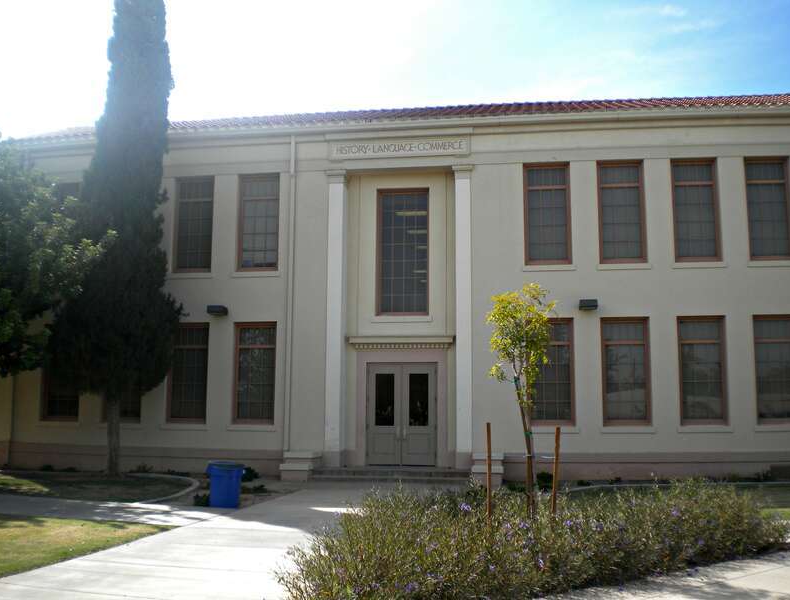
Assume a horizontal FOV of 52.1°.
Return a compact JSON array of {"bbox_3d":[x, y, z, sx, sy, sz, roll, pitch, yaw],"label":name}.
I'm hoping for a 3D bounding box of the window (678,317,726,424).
[{"bbox_3d":[6.838,1.582,17.994,1.029,2.424,0.150,-1,-7,7],"label":"window"}]

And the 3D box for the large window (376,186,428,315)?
[{"bbox_3d":[0.205,-1.166,19.804,1.286,3.153,0.150,-1,-7,7],"label":"large window"}]

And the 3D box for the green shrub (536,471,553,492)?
[{"bbox_3d":[2.936,3.534,15.861,0.357,0.374,0.400,-1,-7,7],"label":"green shrub"}]

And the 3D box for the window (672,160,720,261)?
[{"bbox_3d":[6.838,-2.036,18.445,1.029,2.406,0.150,-1,-7,7],"label":"window"}]

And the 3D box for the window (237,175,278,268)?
[{"bbox_3d":[-3.203,-1.815,19.145,1.031,2.355,0.180,-1,-7,8],"label":"window"}]

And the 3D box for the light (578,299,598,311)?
[{"bbox_3d":[4.210,0.114,17.569,0.400,0.210,0.270,-1,-7,8],"label":"light"}]

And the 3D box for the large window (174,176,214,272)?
[{"bbox_3d":[-4.950,-1.848,19.947,1.029,2.406,0.150,-1,-7,7],"label":"large window"}]

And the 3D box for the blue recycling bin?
[{"bbox_3d":[-2.830,3.107,13.510,0.630,0.720,0.630,-1,-7,8],"label":"blue recycling bin"}]

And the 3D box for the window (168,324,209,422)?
[{"bbox_3d":[-4.806,1.717,18.932,1.031,2.365,0.180,-1,-7,8],"label":"window"}]

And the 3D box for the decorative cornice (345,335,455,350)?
[{"bbox_3d":[0.149,1.045,19.343,2.559,0.323,0.270,-1,-7,7],"label":"decorative cornice"}]

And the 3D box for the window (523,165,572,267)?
[{"bbox_3d":[3.574,-1.984,18.861,1.029,2.406,0.150,-1,-7,7],"label":"window"}]

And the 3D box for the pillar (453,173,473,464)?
[{"bbox_3d":[1.565,0.338,18.212,0.440,6.896,0.450,-1,-7,8],"label":"pillar"}]

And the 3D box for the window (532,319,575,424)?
[{"bbox_3d":[3.574,1.634,18.410,1.029,2.424,0.150,-1,-7,7],"label":"window"}]

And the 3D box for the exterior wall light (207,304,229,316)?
[{"bbox_3d":[-4.105,0.249,18.760,0.400,0.210,0.270,-1,-7,8],"label":"exterior wall light"}]

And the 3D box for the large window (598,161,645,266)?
[{"bbox_3d":[5.206,-2.010,18.653,1.029,2.406,0.150,-1,-7,7],"label":"large window"}]

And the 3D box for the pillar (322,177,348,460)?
[{"bbox_3d":[-1.389,0.408,19.271,0.490,7.023,0.480,-1,-7,7],"label":"pillar"}]

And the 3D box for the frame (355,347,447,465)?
[{"bbox_3d":[0.191,2.536,18.886,2.164,2.731,0.350,-1,-7,8],"label":"frame"}]

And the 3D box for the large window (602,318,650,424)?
[{"bbox_3d":[5.016,1.555,17.520,1.031,2.365,0.180,-1,-7,8],"label":"large window"}]

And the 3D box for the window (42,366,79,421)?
[{"bbox_3d":[-7.930,1.748,19.394,1.031,2.365,0.180,-1,-7,8],"label":"window"}]

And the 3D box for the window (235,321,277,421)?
[{"bbox_3d":[-3.209,1.698,18.701,1.031,2.365,0.180,-1,-7,8],"label":"window"}]

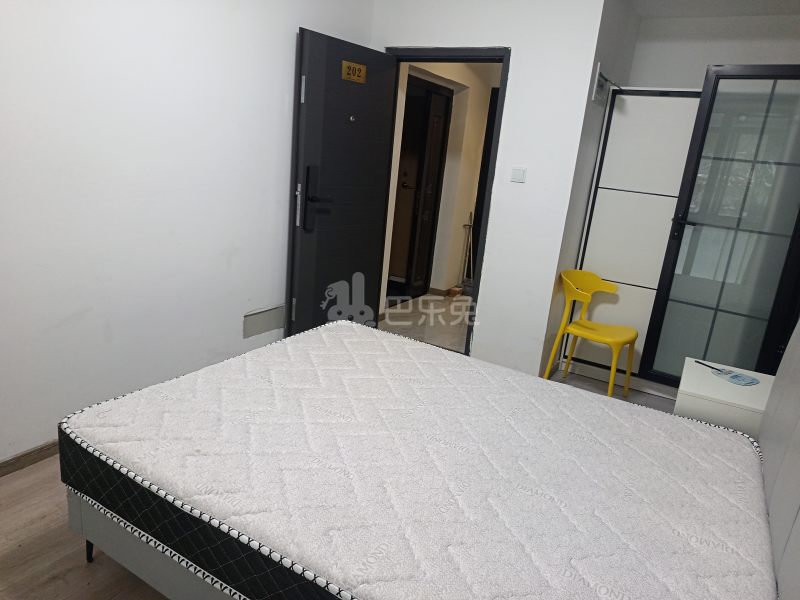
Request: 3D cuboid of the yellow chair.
[{"bbox_3d":[1.186,0.229,3.375,0.460,0.770,0.455,17,19,35],"label":"yellow chair"}]

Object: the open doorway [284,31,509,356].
[{"bbox_3d":[-0.032,-0.525,3.431,0.900,2.050,0.980,15,19,29],"label":"open doorway"}]

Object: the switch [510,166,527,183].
[{"bbox_3d":[0.694,-0.729,3.234,0.087,0.087,0.011,14,18,28],"label":"switch"}]

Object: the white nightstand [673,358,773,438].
[{"bbox_3d":[1.469,0.625,2.548,0.420,0.510,0.520,14,18,28],"label":"white nightstand"}]

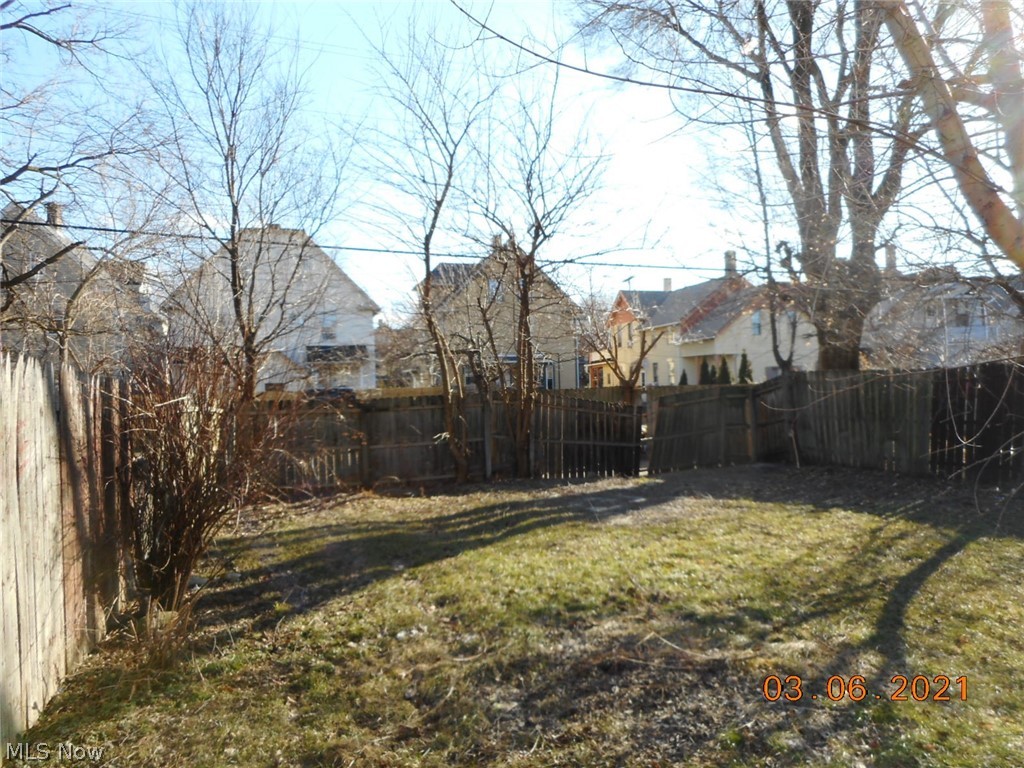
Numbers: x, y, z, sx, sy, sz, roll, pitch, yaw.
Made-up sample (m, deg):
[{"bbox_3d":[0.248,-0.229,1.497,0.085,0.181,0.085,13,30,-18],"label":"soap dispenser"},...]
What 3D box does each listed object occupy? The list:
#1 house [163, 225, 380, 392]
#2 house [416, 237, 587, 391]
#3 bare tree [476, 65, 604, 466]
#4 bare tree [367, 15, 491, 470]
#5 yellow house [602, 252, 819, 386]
[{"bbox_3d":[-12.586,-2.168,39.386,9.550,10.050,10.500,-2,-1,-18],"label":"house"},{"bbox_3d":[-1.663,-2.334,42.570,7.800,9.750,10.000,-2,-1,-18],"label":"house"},{"bbox_3d":[0.645,-2.291,16.304,2.750,8.600,2.600,-2,-1,0],"label":"bare tree"},{"bbox_3d":[-1.483,-2.752,15.617,2.500,9.600,2.500,-2,-1,0],"label":"bare tree"},{"bbox_3d":[12.782,-2.618,47.130,8.300,9.400,12.000,-2,-1,-18],"label":"yellow house"}]

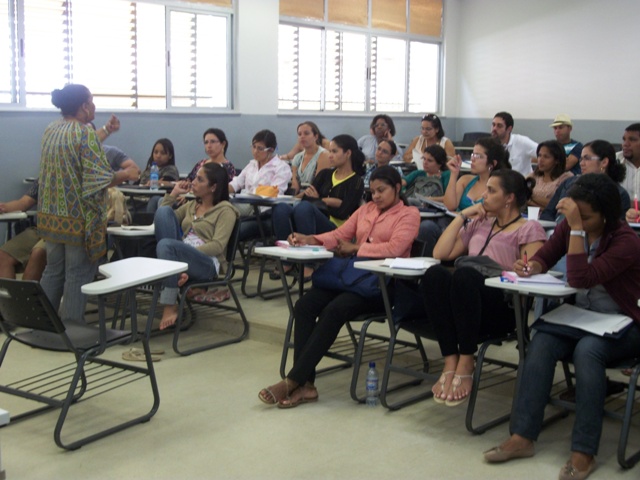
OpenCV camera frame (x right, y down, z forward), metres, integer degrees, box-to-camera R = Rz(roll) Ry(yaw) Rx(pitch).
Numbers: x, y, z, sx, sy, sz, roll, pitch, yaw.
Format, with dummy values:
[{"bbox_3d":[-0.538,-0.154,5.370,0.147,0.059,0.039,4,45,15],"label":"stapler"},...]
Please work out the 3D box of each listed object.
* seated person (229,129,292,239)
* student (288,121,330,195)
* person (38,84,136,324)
[{"bbox_3d":[-0.495,-0.227,7.078,0.540,1.220,0.780,7,10,38],"label":"seated person"},{"bbox_3d":[-0.164,-0.464,8.258,0.500,1.180,0.780,6,9,35],"label":"student"},{"bbox_3d":[-1.598,-0.220,6.304,0.580,1.630,0.560,-6,10,-39],"label":"person"}]

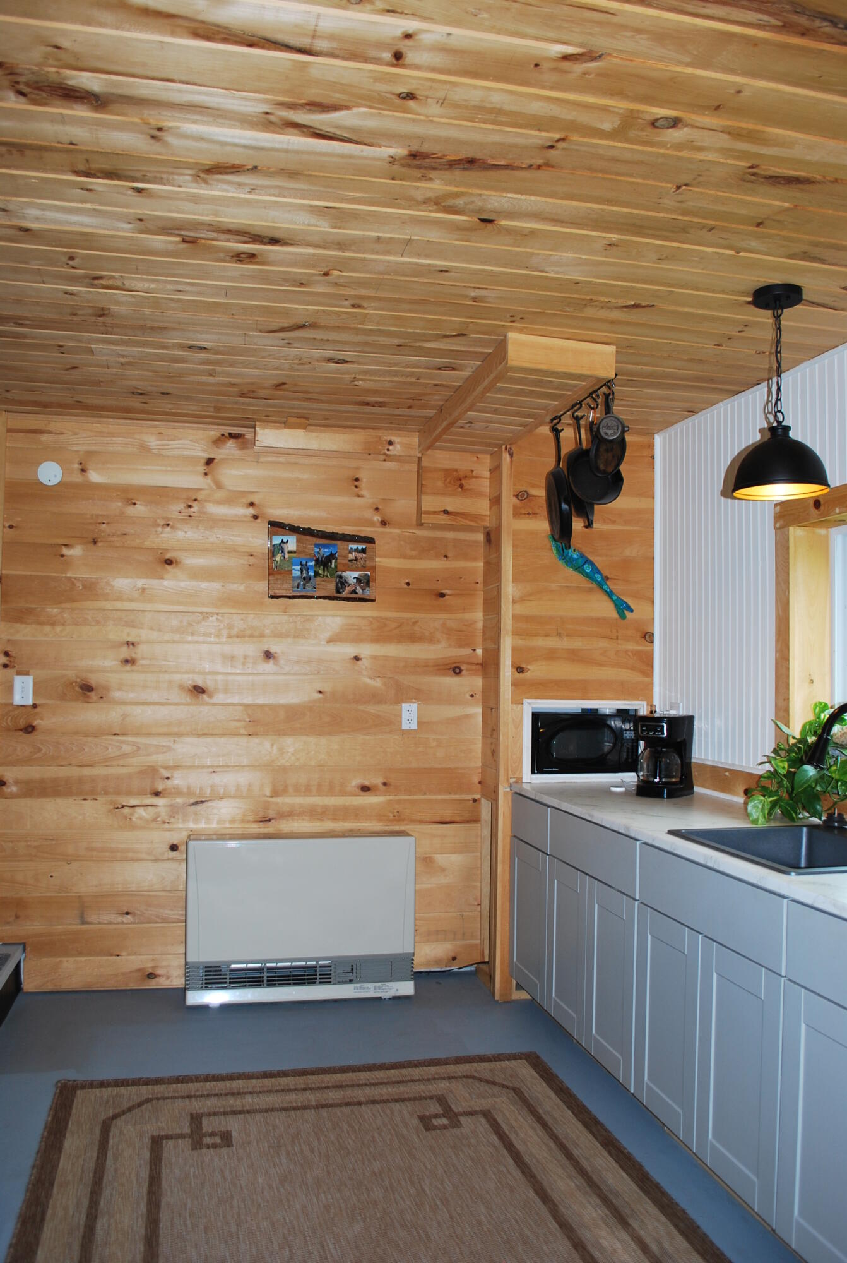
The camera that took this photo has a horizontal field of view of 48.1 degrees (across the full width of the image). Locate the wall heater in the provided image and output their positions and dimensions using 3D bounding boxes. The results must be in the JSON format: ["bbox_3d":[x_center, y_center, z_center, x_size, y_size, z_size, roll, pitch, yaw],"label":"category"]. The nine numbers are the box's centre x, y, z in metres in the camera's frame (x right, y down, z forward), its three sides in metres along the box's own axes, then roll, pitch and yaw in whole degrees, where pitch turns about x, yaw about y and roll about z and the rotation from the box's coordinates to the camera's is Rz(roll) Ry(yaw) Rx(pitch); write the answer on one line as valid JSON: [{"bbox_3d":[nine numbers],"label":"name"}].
[{"bbox_3d":[-0.518,1.214,4.069,0.935,0.672,0.260,1,-3,-10],"label":"wall heater"}]

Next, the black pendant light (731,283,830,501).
[{"bbox_3d":[1.044,-0.702,2.783,0.268,0.592,0.268,1,-3,-13],"label":"black pendant light"}]

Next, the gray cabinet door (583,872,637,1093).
[{"bbox_3d":[0.604,1.108,3.043,0.020,0.593,0.382,1,-3,-13],"label":"gray cabinet door"}]

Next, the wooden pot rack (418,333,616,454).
[{"bbox_3d":[0.327,-0.919,3.895,0.405,0.108,1.330,1,-3,-13],"label":"wooden pot rack"}]

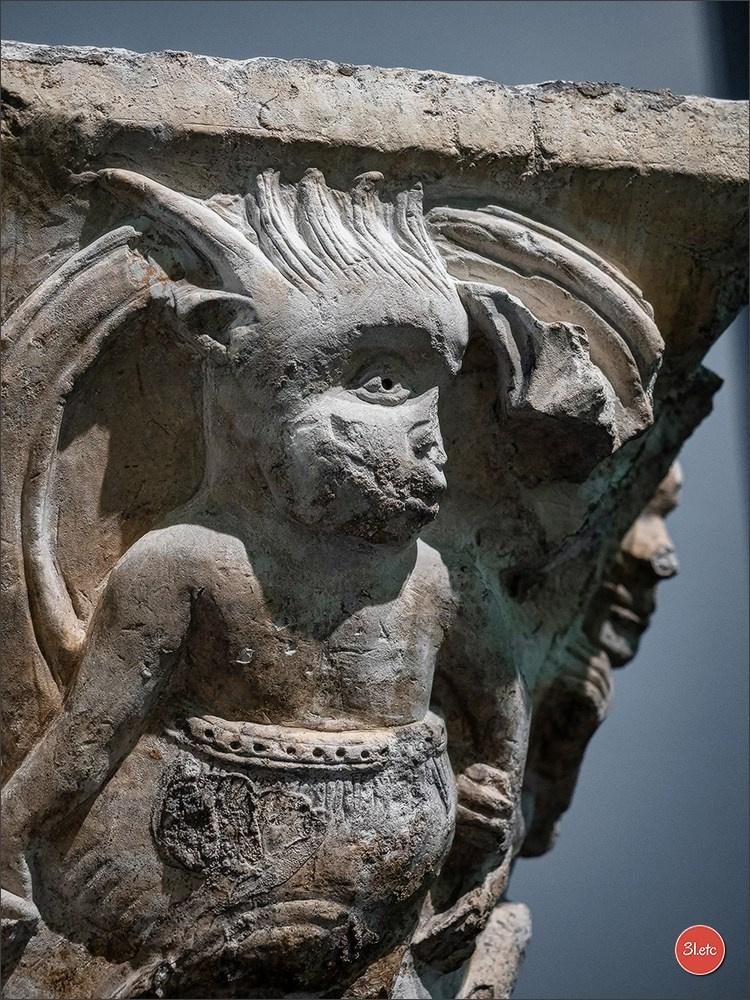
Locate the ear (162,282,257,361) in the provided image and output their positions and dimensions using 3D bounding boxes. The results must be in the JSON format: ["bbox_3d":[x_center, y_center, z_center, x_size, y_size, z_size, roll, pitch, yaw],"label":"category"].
[{"bbox_3d":[-0.116,-0.125,1.300,0.063,0.050,0.040,0,-18,-7],"label":"ear"}]

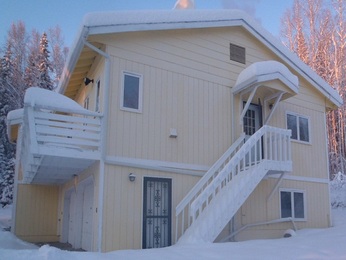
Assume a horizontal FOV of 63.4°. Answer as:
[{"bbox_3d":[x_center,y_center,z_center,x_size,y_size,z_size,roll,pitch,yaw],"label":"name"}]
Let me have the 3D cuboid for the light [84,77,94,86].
[{"bbox_3d":[-3.073,-1.781,10.246,0.280,0.270,0.250,9,-17,-27],"label":"light"}]

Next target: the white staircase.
[{"bbox_3d":[2.111,1.682,9.229,4.400,3.850,1.080,9,-17,-27],"label":"white staircase"}]

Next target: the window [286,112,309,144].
[{"bbox_3d":[5.495,-0.087,12.176,1.536,1.284,0.100,9,-17,-27],"label":"window"}]

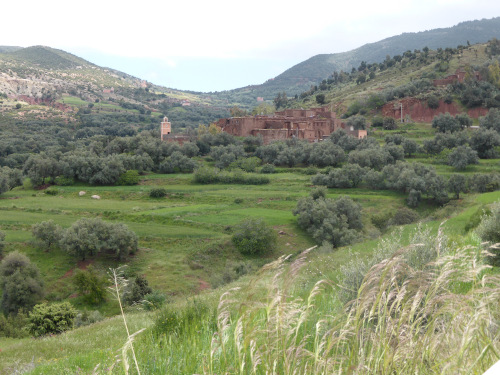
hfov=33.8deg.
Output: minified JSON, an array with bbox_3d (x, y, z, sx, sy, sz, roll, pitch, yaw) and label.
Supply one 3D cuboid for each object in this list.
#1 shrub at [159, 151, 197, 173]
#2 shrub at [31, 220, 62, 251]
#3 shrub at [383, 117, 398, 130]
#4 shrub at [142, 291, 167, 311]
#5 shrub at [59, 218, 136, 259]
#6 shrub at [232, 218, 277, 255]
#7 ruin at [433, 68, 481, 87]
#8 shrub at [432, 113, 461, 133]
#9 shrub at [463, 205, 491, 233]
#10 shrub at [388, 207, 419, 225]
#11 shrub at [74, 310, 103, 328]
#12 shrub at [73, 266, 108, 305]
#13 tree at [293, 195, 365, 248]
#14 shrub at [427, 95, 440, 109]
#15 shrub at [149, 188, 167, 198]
[{"bbox_3d":[-18.493,-6.504,210.000,9.690,5.870,8.240,0,4,0],"label":"shrub"},{"bbox_3d":[-25.706,6.063,104.000,3.900,3.700,3.800,-1,6,-14],"label":"shrub"},{"bbox_3d":[46.930,-21.377,275.000,5.340,4.680,5.080,0,4,0],"label":"shrub"},{"bbox_3d":[-8.584,10.157,74.000,2.150,1.900,2.000,-1,6,-7],"label":"shrub"},{"bbox_3d":[-18.402,6.316,100.000,9.600,4.900,6.500,-1,6,-10],"label":"shrub"},{"bbox_3d":[0.547,5.952,100.000,5.300,4.300,5.000,0,6,0],"label":"shrub"},{"bbox_3d":[96.566,-51.439,385.000,22.000,8.000,12.000,1,6,14],"label":"ruin"},{"bbox_3d":[63.249,-20.761,265.000,9.010,6.760,7.660,0,4,0],"label":"shrub"},{"bbox_3d":[13.816,1.883,50.000,1.580,1.700,1.580,0,4,0],"label":"shrub"},{"bbox_3d":[20.267,3.673,108.000,4.200,2.360,3.570,0,4,0],"label":"shrub"},{"bbox_3d":[-8.773,7.215,45.000,1.640,0.980,1.480,0,4,0],"label":"shrub"},{"bbox_3d":[-15.596,9.523,80.000,3.300,3.600,3.200,-1,6,-11],"label":"shrub"},{"bbox_3d":[8.284,3.420,88.000,7.480,5.990,6.730,0,4,0],"label":"tree"},{"bbox_3d":[78.009,-36.560,350.000,5.900,5.700,5.500,1,6,12],"label":"shrub"},{"bbox_3d":[-15.954,1.035,142.000,3.100,1.720,2.790,0,4,0],"label":"shrub"}]

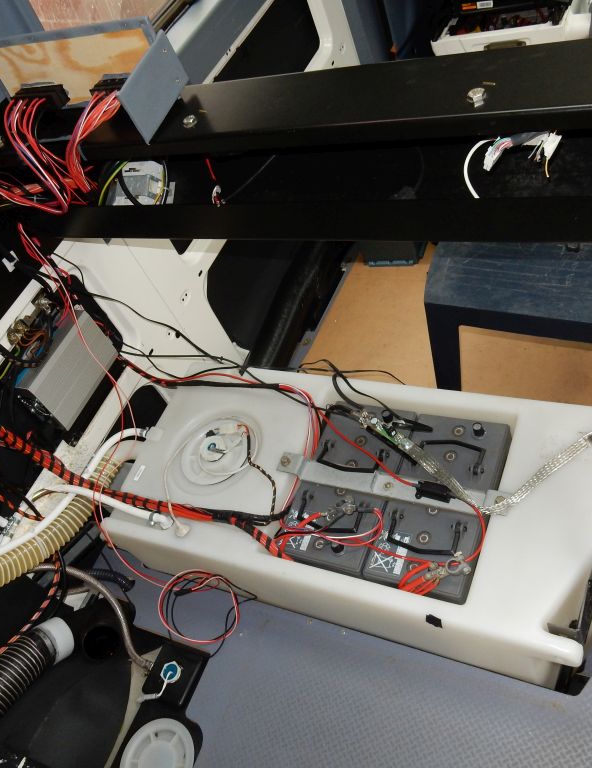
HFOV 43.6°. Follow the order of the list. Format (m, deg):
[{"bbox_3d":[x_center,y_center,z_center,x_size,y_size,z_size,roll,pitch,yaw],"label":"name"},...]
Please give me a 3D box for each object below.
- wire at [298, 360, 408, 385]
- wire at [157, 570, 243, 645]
[{"bbox_3d":[0.113,-0.030,1.506,0.245,0.035,0.050,7,60,30],"label":"wire"},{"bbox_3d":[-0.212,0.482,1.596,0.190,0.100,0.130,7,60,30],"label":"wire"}]

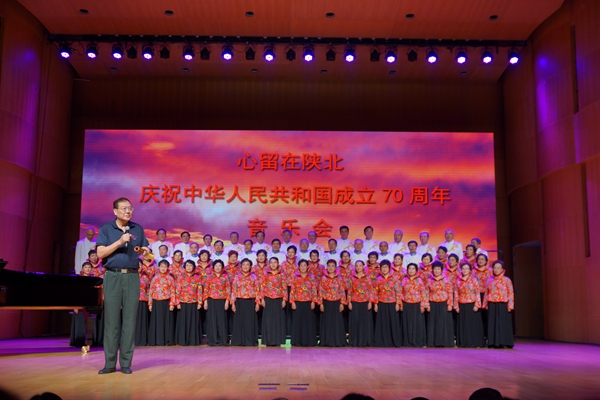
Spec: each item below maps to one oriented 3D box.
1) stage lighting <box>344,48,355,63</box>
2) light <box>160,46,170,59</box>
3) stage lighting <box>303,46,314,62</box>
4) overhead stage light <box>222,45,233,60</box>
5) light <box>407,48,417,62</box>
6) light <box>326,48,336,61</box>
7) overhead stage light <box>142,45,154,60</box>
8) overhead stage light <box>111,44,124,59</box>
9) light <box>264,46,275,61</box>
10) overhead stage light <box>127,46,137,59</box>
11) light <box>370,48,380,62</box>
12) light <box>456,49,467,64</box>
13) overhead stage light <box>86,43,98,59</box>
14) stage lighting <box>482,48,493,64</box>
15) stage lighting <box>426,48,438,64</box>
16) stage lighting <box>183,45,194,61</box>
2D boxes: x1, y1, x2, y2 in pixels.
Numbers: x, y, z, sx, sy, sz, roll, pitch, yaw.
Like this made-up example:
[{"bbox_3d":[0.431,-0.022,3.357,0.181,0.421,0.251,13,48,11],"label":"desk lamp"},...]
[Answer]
[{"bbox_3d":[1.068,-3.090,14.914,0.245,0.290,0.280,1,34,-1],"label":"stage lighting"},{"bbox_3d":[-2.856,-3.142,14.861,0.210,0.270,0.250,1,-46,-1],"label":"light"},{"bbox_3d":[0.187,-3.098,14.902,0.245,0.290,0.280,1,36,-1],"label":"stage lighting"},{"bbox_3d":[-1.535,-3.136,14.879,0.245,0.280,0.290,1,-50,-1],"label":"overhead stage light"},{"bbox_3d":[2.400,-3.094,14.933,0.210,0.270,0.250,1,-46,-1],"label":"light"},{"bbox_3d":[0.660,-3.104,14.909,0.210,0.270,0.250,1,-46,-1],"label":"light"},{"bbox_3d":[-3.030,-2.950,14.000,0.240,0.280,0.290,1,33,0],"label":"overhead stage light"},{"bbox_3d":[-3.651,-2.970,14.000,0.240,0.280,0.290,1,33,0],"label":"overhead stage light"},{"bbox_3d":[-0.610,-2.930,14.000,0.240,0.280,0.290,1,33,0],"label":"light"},{"bbox_3d":[-3.370,-2.950,14.000,0.220,0.260,0.270,1,33,0],"label":"overhead stage light"},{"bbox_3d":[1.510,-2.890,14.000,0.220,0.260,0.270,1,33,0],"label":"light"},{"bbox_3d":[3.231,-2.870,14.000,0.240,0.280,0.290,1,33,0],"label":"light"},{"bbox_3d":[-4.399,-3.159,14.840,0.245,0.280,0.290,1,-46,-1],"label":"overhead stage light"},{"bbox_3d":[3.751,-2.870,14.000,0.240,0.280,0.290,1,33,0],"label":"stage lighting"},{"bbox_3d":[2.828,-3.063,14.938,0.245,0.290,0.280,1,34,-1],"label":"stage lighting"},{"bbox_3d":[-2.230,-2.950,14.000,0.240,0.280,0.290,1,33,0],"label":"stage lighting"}]

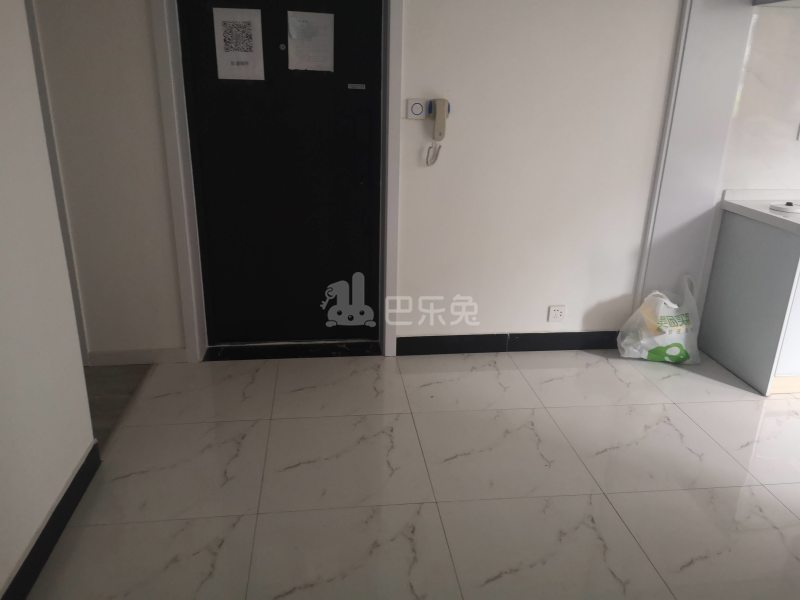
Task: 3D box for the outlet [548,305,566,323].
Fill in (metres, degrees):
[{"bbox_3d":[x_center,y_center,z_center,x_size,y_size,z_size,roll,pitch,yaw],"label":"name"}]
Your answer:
[{"bbox_3d":[0.824,0.071,3.256,0.087,0.087,0.012,-1,20,-7],"label":"outlet"}]

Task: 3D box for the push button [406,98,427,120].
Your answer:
[{"bbox_3d":[0.076,-0.860,2.816,0.086,0.088,0.012,-1,20,-7],"label":"push button"}]

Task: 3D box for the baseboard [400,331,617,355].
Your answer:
[{"bbox_3d":[0.615,0.223,3.287,1.268,0.108,0.014,-1,20,-7],"label":"baseboard"}]

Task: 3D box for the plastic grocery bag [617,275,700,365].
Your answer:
[{"bbox_3d":[1.353,0.097,3.222,0.400,0.425,0.180,4,20,6],"label":"plastic grocery bag"}]

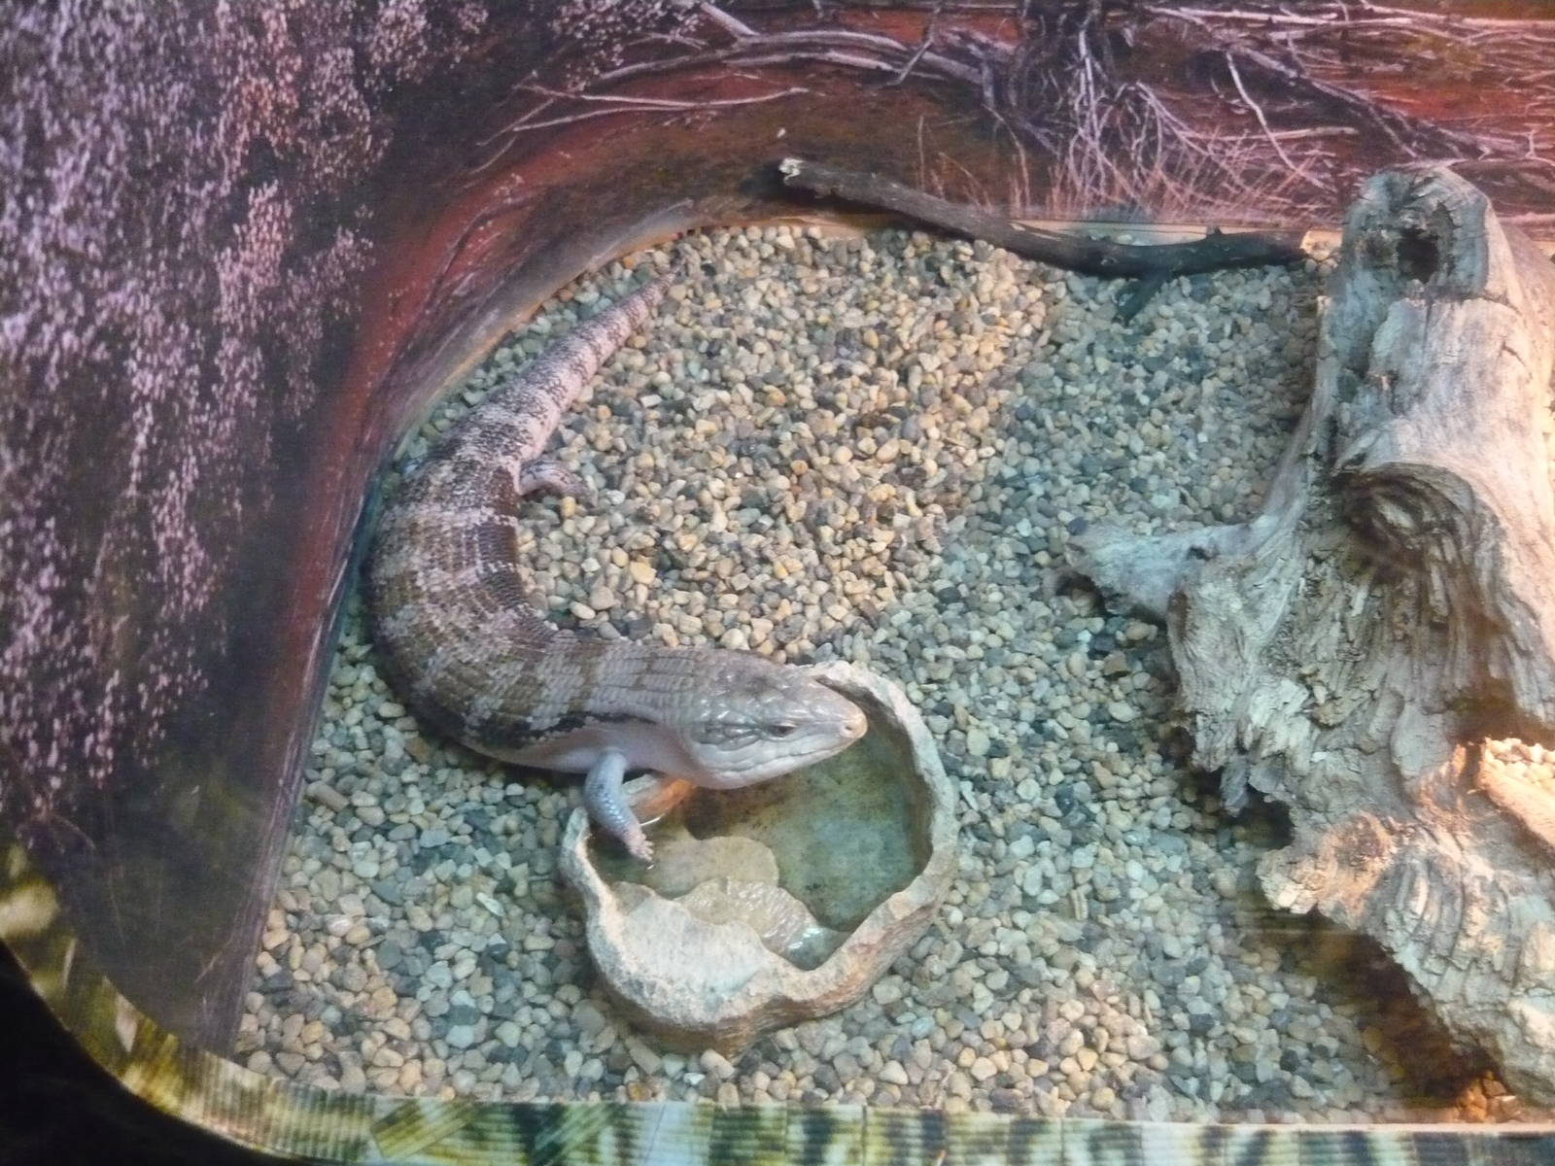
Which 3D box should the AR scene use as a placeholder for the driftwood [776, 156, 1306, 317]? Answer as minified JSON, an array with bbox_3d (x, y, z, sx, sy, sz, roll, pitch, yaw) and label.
[{"bbox_3d":[0.167,-0.211,0.896,0.336,0.060,0.074,1,48,1],"label":"driftwood"}]

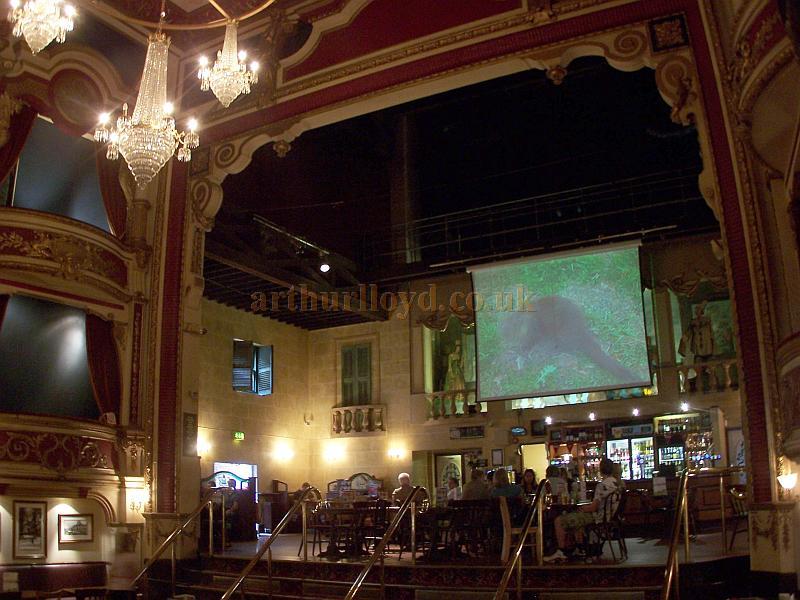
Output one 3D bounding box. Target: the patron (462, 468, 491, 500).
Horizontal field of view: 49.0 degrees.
[{"bbox_3d":[1.240,3.232,13.413,0.480,1.280,0.750,-6,-15,19],"label":"patron"}]

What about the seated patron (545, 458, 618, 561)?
[{"bbox_3d":[2.307,2.648,11.100,0.800,1.280,0.480,-8,-15,25],"label":"seated patron"}]

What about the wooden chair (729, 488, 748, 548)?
[{"bbox_3d":[5.184,3.274,13.100,0.480,0.900,0.430,2,-14,-14],"label":"wooden chair"}]

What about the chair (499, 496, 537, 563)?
[{"bbox_3d":[1.626,3.090,11.800,0.530,0.870,0.440,-1,-13,-1],"label":"chair"}]

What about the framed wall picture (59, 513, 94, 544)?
[{"bbox_3d":[-4.917,3.471,13.300,0.040,0.420,0.570,-10,-16,34],"label":"framed wall picture"}]

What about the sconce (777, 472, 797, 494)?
[{"bbox_3d":[4.313,2.042,9.800,0.130,0.220,0.210,5,-15,-24],"label":"sconce"}]

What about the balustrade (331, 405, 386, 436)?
[{"bbox_3d":[-1.115,3.252,23.600,1.650,0.800,0.250,-8,-15,25],"label":"balustrade"}]

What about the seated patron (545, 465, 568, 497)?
[{"bbox_3d":[2.344,3.045,12.781,0.460,1.270,0.750,-8,-15,25],"label":"seated patron"}]

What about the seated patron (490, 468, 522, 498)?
[{"bbox_3d":[1.550,3.001,12.318,0.460,1.240,0.750,-6,-15,19],"label":"seated patron"}]

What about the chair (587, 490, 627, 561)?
[{"bbox_3d":[2.788,3.030,11.800,0.500,0.910,0.440,-8,-15,28],"label":"chair"}]

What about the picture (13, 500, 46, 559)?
[{"bbox_3d":[-5.346,3.326,12.700,0.040,0.800,0.540,-10,-16,34],"label":"picture"}]

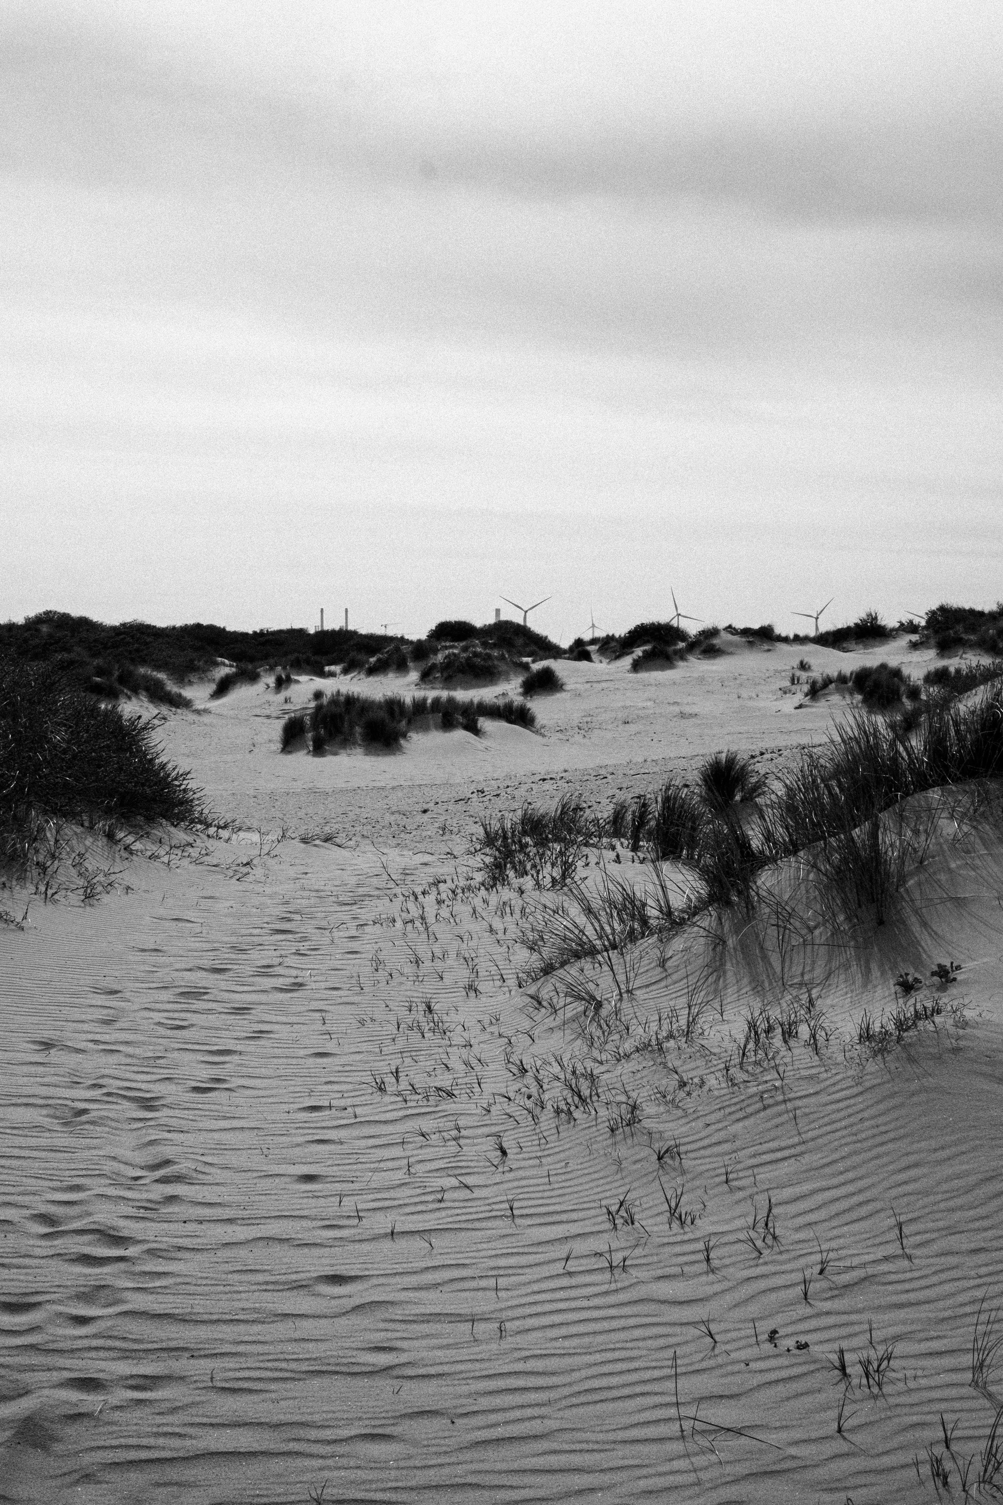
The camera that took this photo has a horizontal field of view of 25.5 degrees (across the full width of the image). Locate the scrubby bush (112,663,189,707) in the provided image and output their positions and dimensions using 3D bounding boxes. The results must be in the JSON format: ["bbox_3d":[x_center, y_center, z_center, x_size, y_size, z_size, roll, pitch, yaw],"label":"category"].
[{"bbox_3d":[-8.672,-1.678,55.000,1.927,1.076,1.500,0,3,0],"label":"scrubby bush"}]

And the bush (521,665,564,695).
[{"bbox_3d":[1.208,-2.122,65.000,1.242,0.879,1.150,0,3,0],"label":"bush"}]

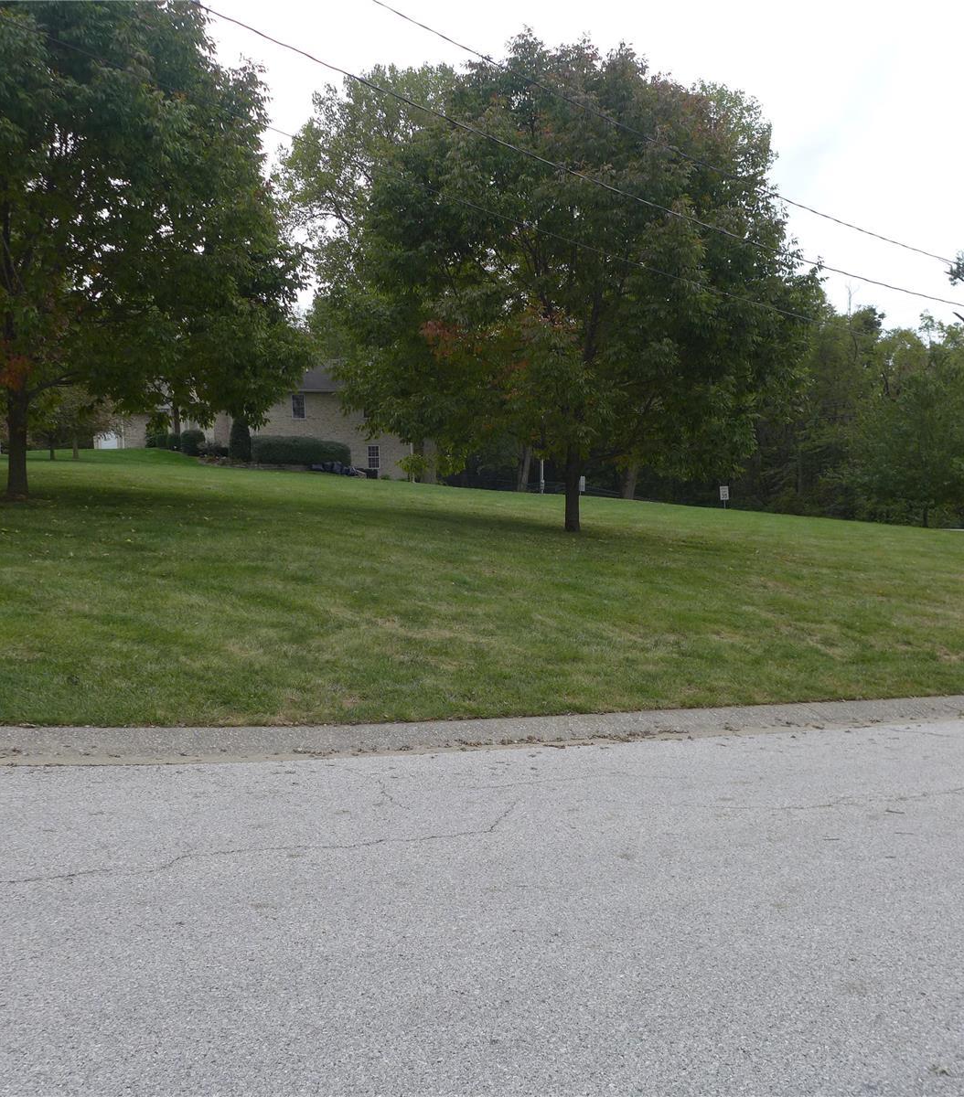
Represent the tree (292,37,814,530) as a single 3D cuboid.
[{"bbox_3d":[1.402,-4.956,19.000,9.720,9.250,9.230,0,3,0],"label":"tree"}]

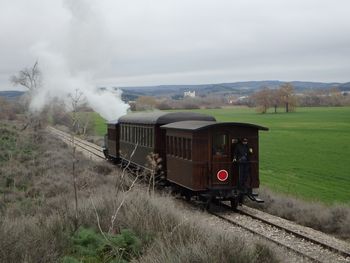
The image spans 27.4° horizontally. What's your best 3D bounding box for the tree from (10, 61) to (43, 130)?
[{"bbox_3d":[-22.170,-5.410,108.000,5.200,10.500,5.200,-1,2,0],"label":"tree"}]

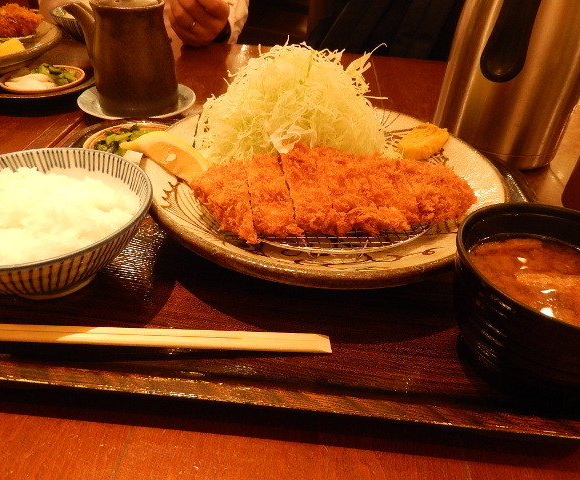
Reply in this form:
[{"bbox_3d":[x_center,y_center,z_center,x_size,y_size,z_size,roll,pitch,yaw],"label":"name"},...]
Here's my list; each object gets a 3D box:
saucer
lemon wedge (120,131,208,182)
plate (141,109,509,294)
[{"bbox_3d":[-0.162,-0.146,0.500,0.121,0.017,0.121,2,36,-2],"label":"saucer"},{"bbox_3d":[-0.087,-0.057,0.321,0.070,0.026,0.028,24,40,25],"label":"lemon wedge"},{"bbox_3d":[0.026,-0.046,0.349,0.262,0.034,0.262,2,36,-2],"label":"plate"}]

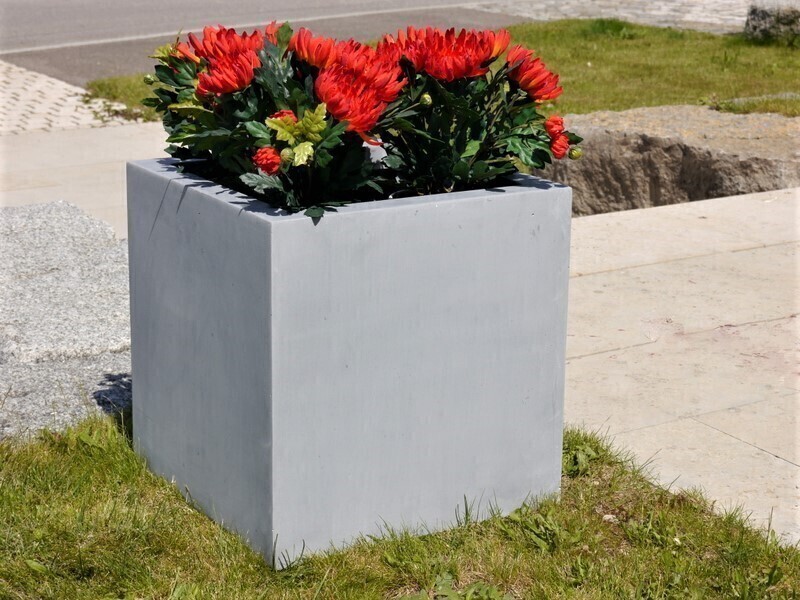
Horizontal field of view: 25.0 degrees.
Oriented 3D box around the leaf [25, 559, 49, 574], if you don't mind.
[{"bbox_3d":[-0.512,0.376,2.540,0.036,0.019,0.026,-3,16,-12],"label":"leaf"}]

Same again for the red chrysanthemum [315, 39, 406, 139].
[{"bbox_3d":[-0.057,-0.307,2.620,0.135,0.138,0.110,0,16,-1],"label":"red chrysanthemum"}]

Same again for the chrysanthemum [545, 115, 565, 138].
[{"bbox_3d":[0.235,-0.264,2.740,0.031,0.036,0.032,-1,16,-5],"label":"chrysanthemum"}]

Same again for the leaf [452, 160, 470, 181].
[{"bbox_3d":[0.092,-0.194,2.700,0.028,0.031,0.018,1,16,2],"label":"leaf"}]

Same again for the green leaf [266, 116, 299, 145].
[{"bbox_3d":[-0.166,-0.240,2.550,0.049,0.031,0.011,29,-29,-11],"label":"green leaf"}]

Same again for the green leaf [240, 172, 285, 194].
[{"bbox_3d":[-0.196,-0.166,2.565,0.063,0.012,0.023,19,54,-11],"label":"green leaf"}]

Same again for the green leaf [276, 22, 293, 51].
[{"bbox_3d":[-0.168,-0.384,2.625,0.022,0.039,0.007,11,-6,-10],"label":"green leaf"}]

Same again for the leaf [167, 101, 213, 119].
[{"bbox_3d":[-0.310,-0.282,2.665,0.065,0.016,0.036,9,19,-19],"label":"leaf"}]

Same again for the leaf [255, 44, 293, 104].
[{"bbox_3d":[-0.185,-0.331,2.660,0.060,0.092,0.035,-1,16,-4],"label":"leaf"}]

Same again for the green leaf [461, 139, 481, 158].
[{"bbox_3d":[0.106,-0.227,2.700,0.030,0.031,0.018,1,16,2],"label":"green leaf"}]

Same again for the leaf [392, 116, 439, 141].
[{"bbox_3d":[0.023,-0.252,2.645,0.074,0.011,0.022,23,38,11],"label":"leaf"}]

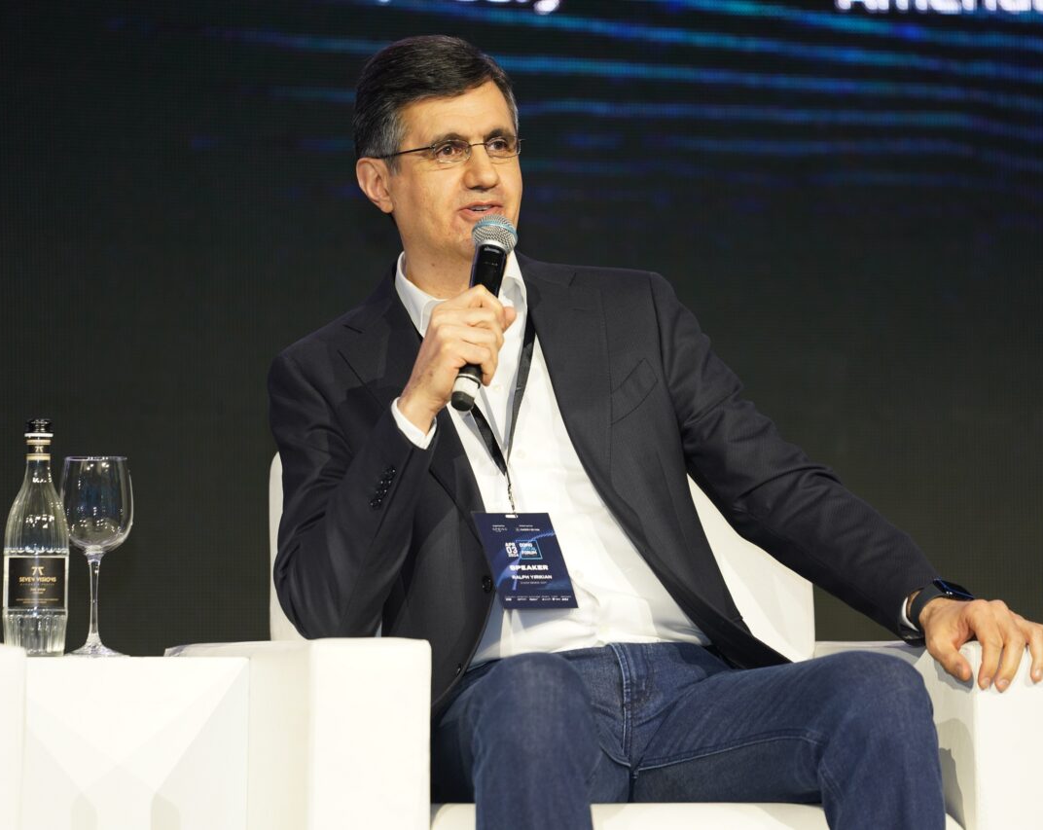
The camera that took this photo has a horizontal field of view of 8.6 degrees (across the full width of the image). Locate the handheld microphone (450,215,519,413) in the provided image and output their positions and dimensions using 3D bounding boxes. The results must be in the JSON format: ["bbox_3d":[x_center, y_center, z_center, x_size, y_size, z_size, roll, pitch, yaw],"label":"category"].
[{"bbox_3d":[-0.046,-0.114,7.740,0.052,0.247,0.052,11,-27,0],"label":"handheld microphone"}]

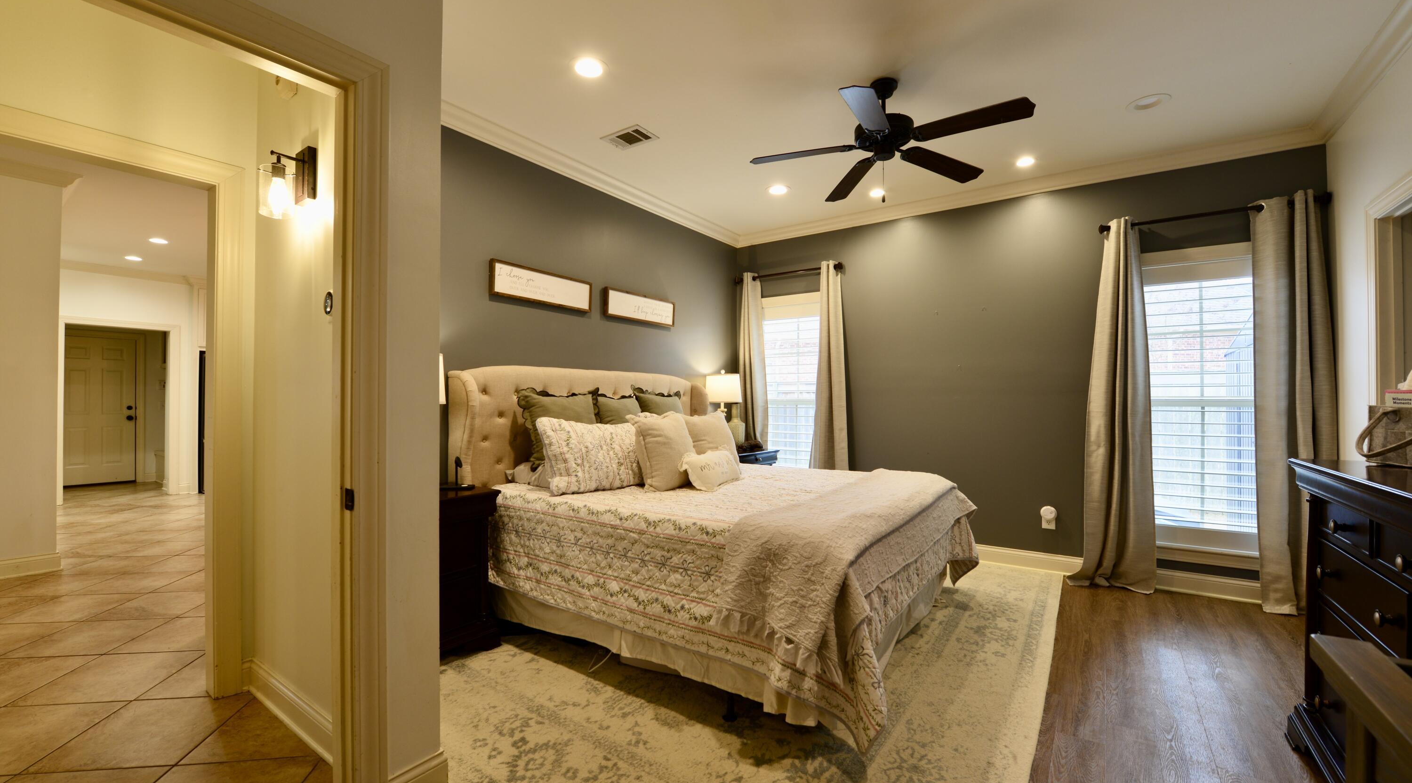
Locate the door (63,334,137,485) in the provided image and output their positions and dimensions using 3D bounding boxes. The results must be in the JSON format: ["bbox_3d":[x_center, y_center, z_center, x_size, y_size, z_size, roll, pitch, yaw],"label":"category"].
[{"bbox_3d":[-8.460,0.277,7.600,0.050,2.028,0.803,0,-1,35],"label":"door"}]

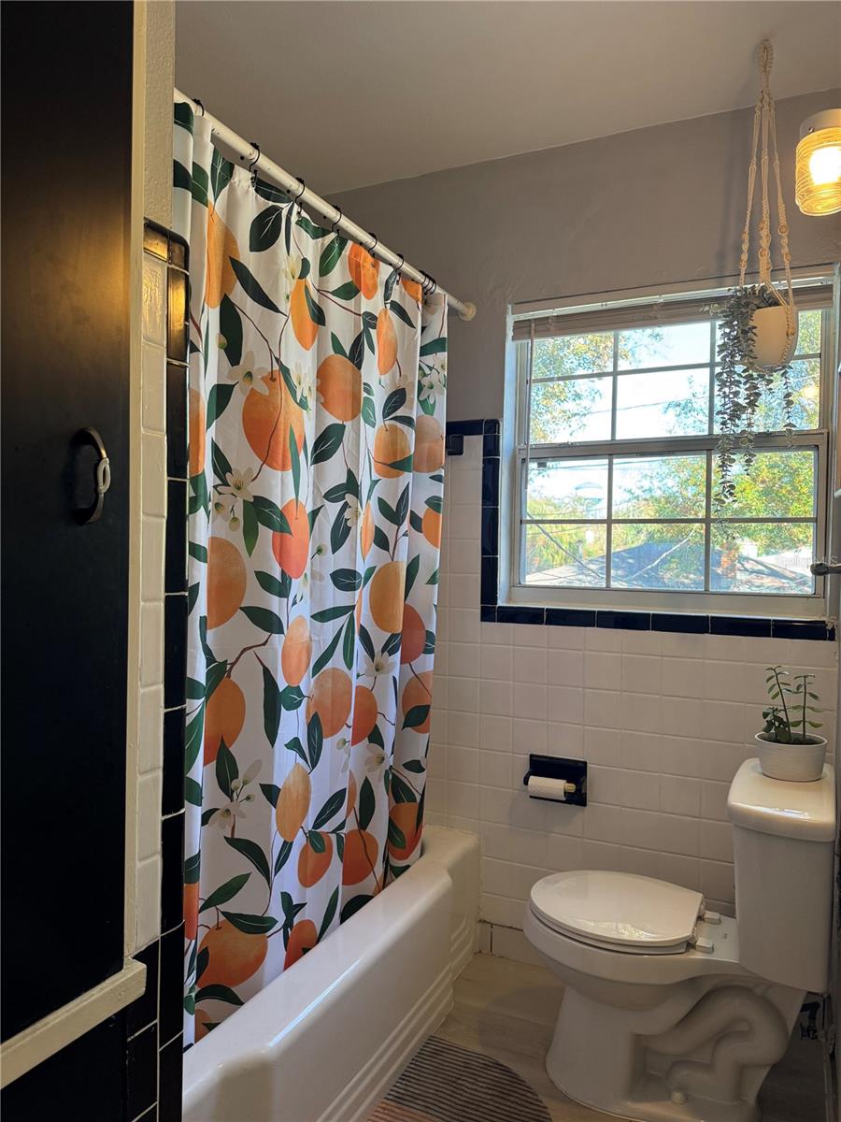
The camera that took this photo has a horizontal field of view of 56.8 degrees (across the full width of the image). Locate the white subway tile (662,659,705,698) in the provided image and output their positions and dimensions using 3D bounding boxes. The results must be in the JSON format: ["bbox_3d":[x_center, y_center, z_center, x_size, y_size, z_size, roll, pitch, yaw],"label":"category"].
[{"bbox_3d":[0.723,0.322,2.147,0.108,0.108,0.010,1,0,28],"label":"white subway tile"}]

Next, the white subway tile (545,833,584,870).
[{"bbox_3d":[0.431,0.872,2.321,0.108,0.109,0.010,1,2,27],"label":"white subway tile"}]

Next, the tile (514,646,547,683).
[{"bbox_3d":[0.334,0.316,2.342,0.108,0.108,0.009,1,1,27],"label":"tile"}]

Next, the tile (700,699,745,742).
[{"bbox_3d":[0.824,0.437,2.111,0.108,0.109,0.009,1,1,26],"label":"tile"}]

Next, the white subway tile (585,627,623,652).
[{"bbox_3d":[0.532,0.230,2.251,0.108,0.070,0.009,1,1,26],"label":"white subway tile"}]

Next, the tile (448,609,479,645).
[{"bbox_3d":[0.141,0.203,2.444,0.108,0.109,0.009,1,1,26],"label":"tile"}]

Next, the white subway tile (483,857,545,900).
[{"bbox_3d":[0.285,0.985,2.398,0.207,0.111,0.010,1,2,27],"label":"white subway tile"}]

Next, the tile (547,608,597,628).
[{"bbox_3d":[0.444,0.168,2.294,0.152,0.049,0.009,1,1,26],"label":"tile"}]

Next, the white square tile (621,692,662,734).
[{"bbox_3d":[0.624,0.430,2.194,0.108,0.108,0.010,1,1,27],"label":"white square tile"}]

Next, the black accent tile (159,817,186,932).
[{"bbox_3d":[-0.339,0.422,1.064,0.009,0.152,0.051,1,1,27],"label":"black accent tile"}]

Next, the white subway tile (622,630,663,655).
[{"bbox_3d":[0.626,0.231,2.192,0.108,0.071,0.010,1,1,27],"label":"white subway tile"}]

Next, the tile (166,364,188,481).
[{"bbox_3d":[-0.330,-0.188,1.050,0.010,0.153,0.048,1,2,27],"label":"tile"}]

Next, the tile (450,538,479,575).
[{"bbox_3d":[0.143,-0.012,2.436,0.108,0.108,0.010,1,1,27],"label":"tile"}]

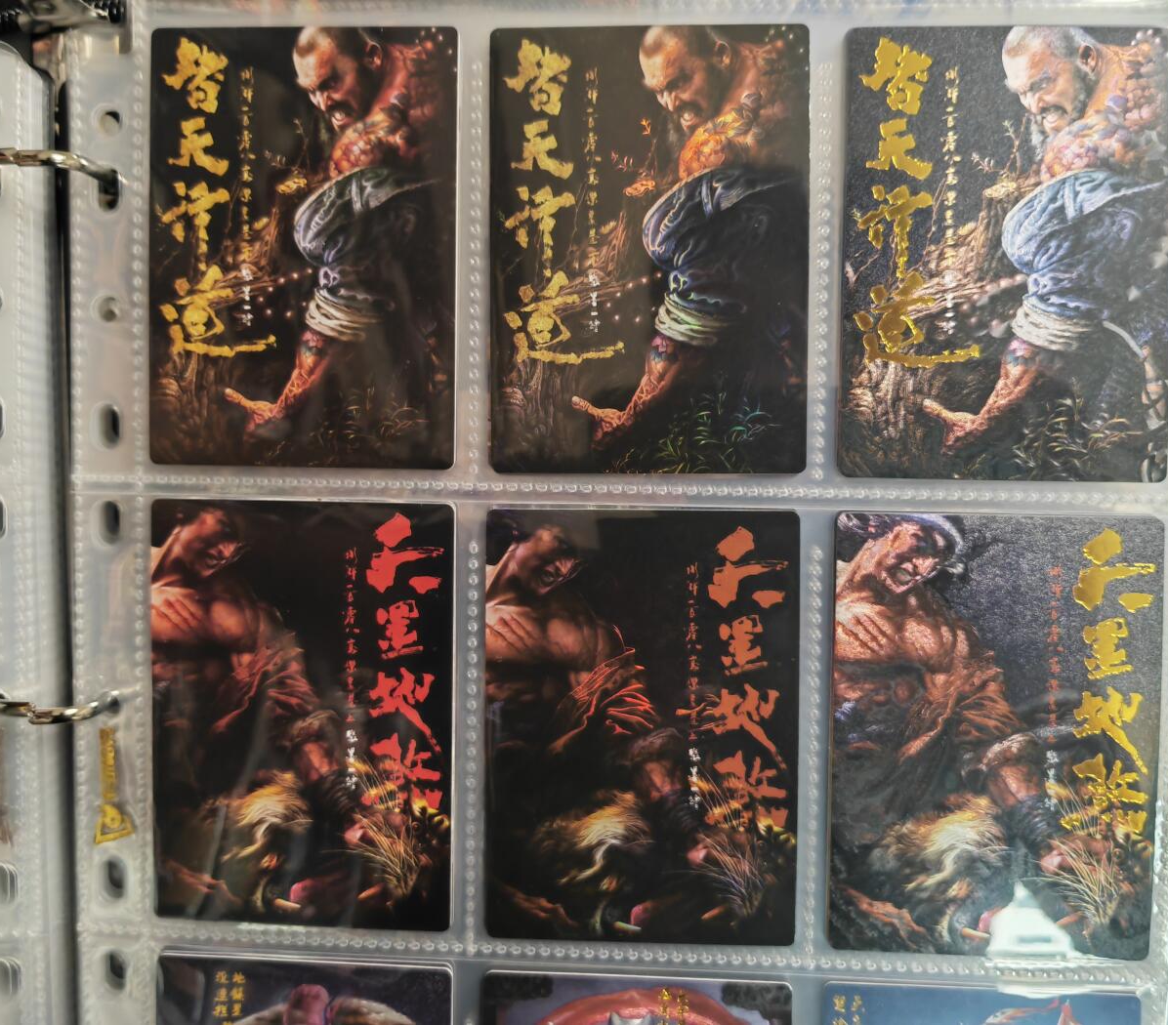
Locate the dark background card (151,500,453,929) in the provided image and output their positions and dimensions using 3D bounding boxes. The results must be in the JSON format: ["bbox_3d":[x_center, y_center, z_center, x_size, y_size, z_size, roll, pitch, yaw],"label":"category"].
[{"bbox_3d":[-0.058,0.042,0.228,0.063,0.001,0.088,1,94,4],"label":"dark background card"}]

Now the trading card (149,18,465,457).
[{"bbox_3d":[-0.057,-0.053,0.224,0.063,0.001,0.088,1,92,3],"label":"trading card"}]

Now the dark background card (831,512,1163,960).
[{"bbox_3d":[0.081,0.044,0.219,0.063,0.001,0.088,1,93,4],"label":"dark background card"}]

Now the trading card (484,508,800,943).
[{"bbox_3d":[0.011,0.044,0.224,0.063,0.001,0.088,0,93,4],"label":"trading card"}]

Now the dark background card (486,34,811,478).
[{"bbox_3d":[0.013,-0.052,0.220,0.063,0.001,0.088,0,92,3],"label":"dark background card"}]

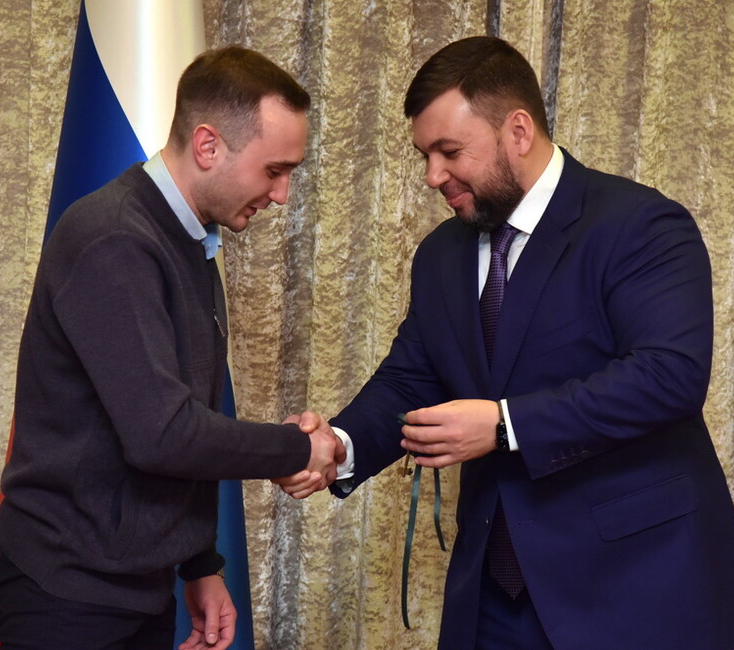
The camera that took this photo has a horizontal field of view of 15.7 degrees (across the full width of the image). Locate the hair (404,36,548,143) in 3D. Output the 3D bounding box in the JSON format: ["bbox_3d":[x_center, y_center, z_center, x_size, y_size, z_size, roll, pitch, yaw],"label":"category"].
[{"bbox_3d":[0.157,-0.327,3.850,0.205,0.170,0.170,-21,11,-23],"label":"hair"}]

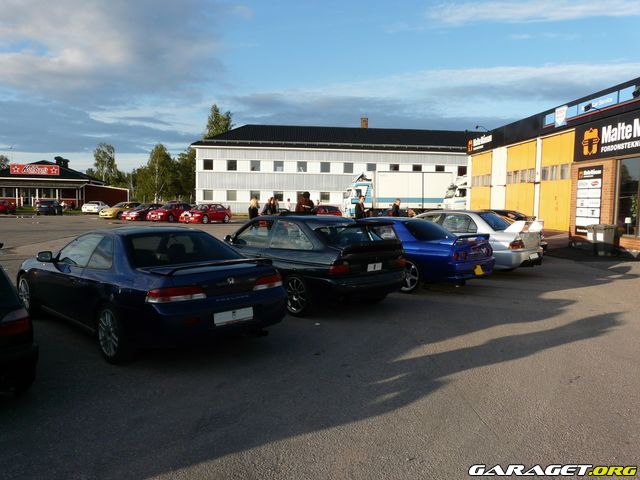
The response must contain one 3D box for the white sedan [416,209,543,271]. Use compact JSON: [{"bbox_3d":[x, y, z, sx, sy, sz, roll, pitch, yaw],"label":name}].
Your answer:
[{"bbox_3d":[3.327,0.023,13.235,1.770,1.450,4.490,-3,6,-43],"label":"white sedan"}]

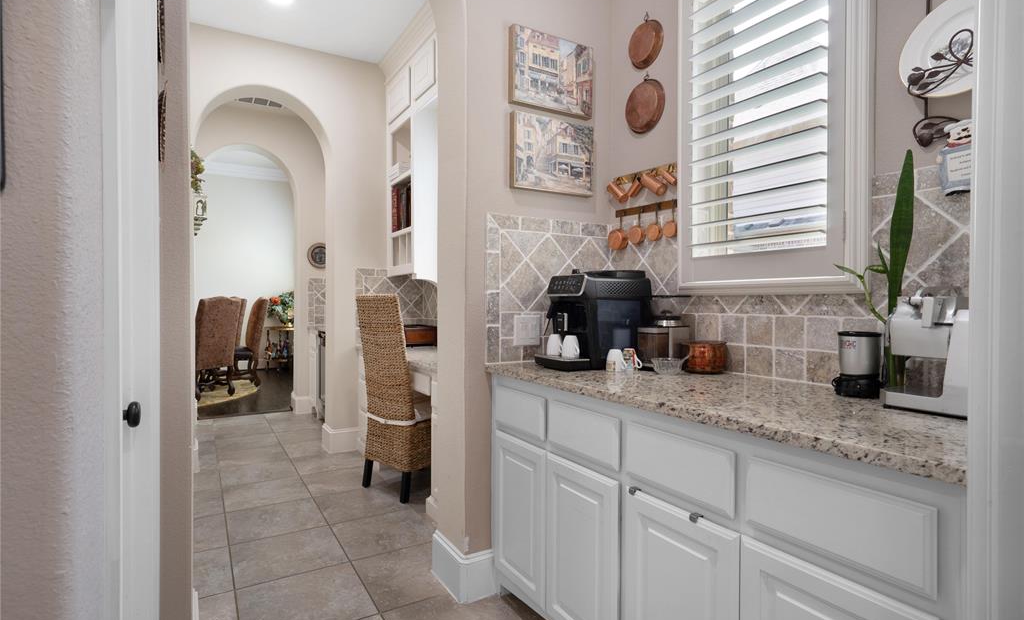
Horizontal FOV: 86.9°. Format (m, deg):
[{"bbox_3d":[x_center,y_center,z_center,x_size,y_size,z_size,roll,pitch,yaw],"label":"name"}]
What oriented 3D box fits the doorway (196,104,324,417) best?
[{"bbox_3d":[-1.826,-0.257,4.008,0.910,2.740,0.220,0,1,-30],"label":"doorway"}]

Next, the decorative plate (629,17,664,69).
[{"bbox_3d":[0.546,-1.084,2.206,0.033,0.197,0.195,0,1,-30],"label":"decorative plate"}]

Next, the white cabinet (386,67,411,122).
[{"bbox_3d":[-0.723,-1.603,4.121,0.290,0.310,0.540,0,1,-30],"label":"white cabinet"}]

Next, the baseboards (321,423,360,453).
[{"bbox_3d":[-1.364,1.005,4.289,0.225,0.180,0.270,0,1,-30],"label":"baseboards"}]

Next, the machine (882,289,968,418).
[{"bbox_3d":[1.048,0.100,1.192,0.190,0.275,0.310,0,1,-30],"label":"machine"}]

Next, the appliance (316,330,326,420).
[{"bbox_3d":[-1.520,0.636,5.170,0.580,0.860,0.590,0,1,-30],"label":"appliance"}]

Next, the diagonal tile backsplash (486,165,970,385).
[{"bbox_3d":[0.540,-0.079,1.650,0.625,0.597,1.475,0,1,-30],"label":"diagonal tile backsplash"}]

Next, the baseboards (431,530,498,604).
[{"bbox_3d":[-0.207,1.038,2.240,0.155,0.178,0.300,0,1,-30],"label":"baseboards"}]

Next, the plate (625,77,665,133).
[{"bbox_3d":[0.543,-0.834,2.211,0.035,0.225,0.220,0,1,-30],"label":"plate"}]

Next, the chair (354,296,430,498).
[{"bbox_3d":[-0.623,0.513,3.422,0.450,1.200,0.560,1,1,42],"label":"chair"}]

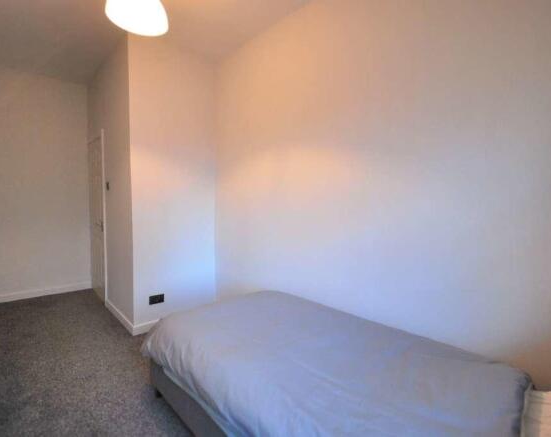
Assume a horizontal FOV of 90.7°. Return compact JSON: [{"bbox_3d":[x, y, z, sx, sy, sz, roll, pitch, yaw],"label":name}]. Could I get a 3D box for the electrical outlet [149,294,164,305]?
[{"bbox_3d":[-1.167,0.804,2.688,0.146,0.086,0.012,-2,5,-44],"label":"electrical outlet"}]

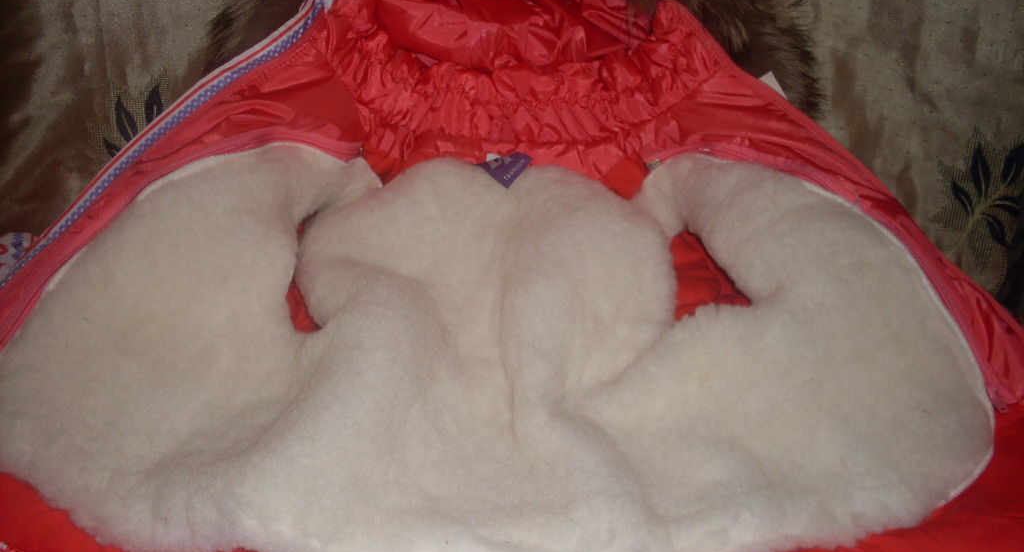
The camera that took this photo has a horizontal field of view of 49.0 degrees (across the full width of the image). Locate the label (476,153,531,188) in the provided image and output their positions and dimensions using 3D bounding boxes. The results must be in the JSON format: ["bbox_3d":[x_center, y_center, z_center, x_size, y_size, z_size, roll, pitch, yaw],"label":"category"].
[{"bbox_3d":[-0.006,-0.087,0.870,0.035,0.008,0.034,34,71,12],"label":"label"}]

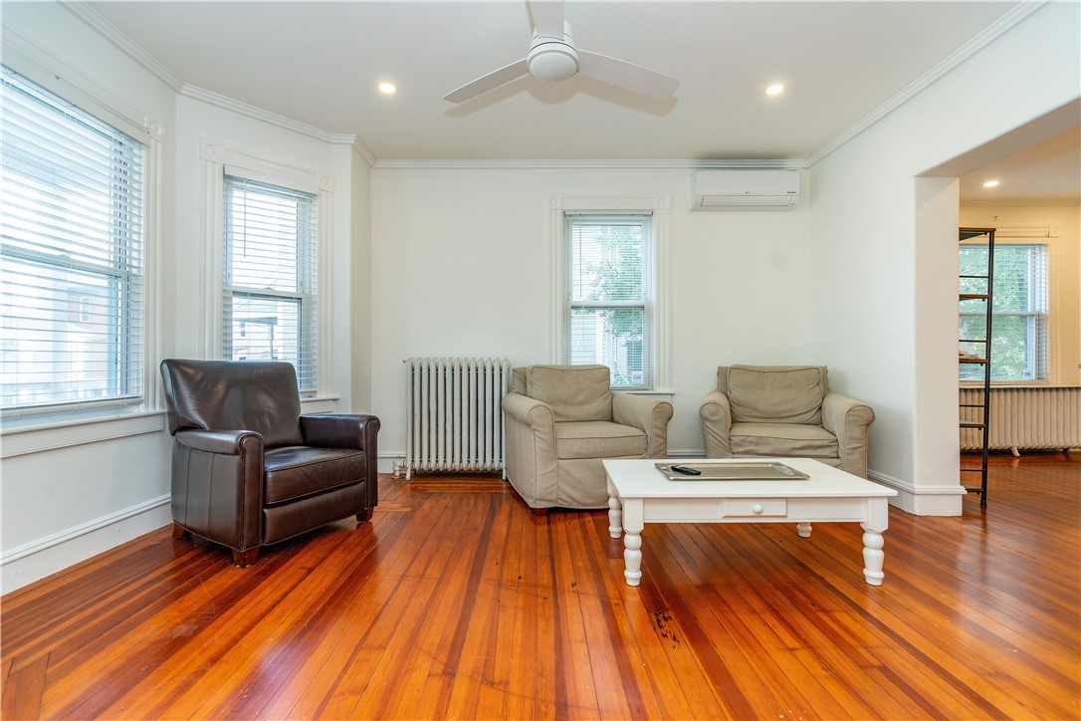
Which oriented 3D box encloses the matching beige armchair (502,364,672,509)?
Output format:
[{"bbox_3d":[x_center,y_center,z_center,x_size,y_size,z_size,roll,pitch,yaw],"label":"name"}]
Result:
[{"bbox_3d":[0.315,0.494,3.465,1.010,0.900,0.890,0,0,-13],"label":"matching beige armchair"}]

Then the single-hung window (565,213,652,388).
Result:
[{"bbox_3d":[0.580,-0.507,4.080,0.740,1.490,0.100,0,0,0],"label":"single-hung window"}]

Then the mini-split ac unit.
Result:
[{"bbox_3d":[1.675,-1.380,3.955,0.840,0.305,0.190,0,0,0],"label":"mini-split ac unit"}]

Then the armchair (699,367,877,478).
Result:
[{"bbox_3d":[1.615,0.494,3.400,1.010,0.900,0.890,0,0,14],"label":"armchair"}]

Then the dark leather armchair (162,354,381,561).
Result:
[{"bbox_3d":[-1.547,0.466,2.743,0.910,0.955,0.790,0,0,30],"label":"dark leather armchair"}]

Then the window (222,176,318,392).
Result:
[{"bbox_3d":[-1.840,-0.485,3.300,0.100,1.450,0.610,0,0,45],"label":"window"}]

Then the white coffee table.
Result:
[{"bbox_3d":[0.900,0.741,2.290,1.135,0.406,0.660,0,0,0],"label":"white coffee table"}]

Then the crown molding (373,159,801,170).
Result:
[{"bbox_3d":[0.425,-1.650,4.020,3.690,0.085,0.065,0,0,0],"label":"crown molding"}]

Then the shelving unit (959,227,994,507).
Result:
[{"bbox_3d":[2.745,0.044,3.480,0.360,1.800,0.750,0,0,0],"label":"shelving unit"}]

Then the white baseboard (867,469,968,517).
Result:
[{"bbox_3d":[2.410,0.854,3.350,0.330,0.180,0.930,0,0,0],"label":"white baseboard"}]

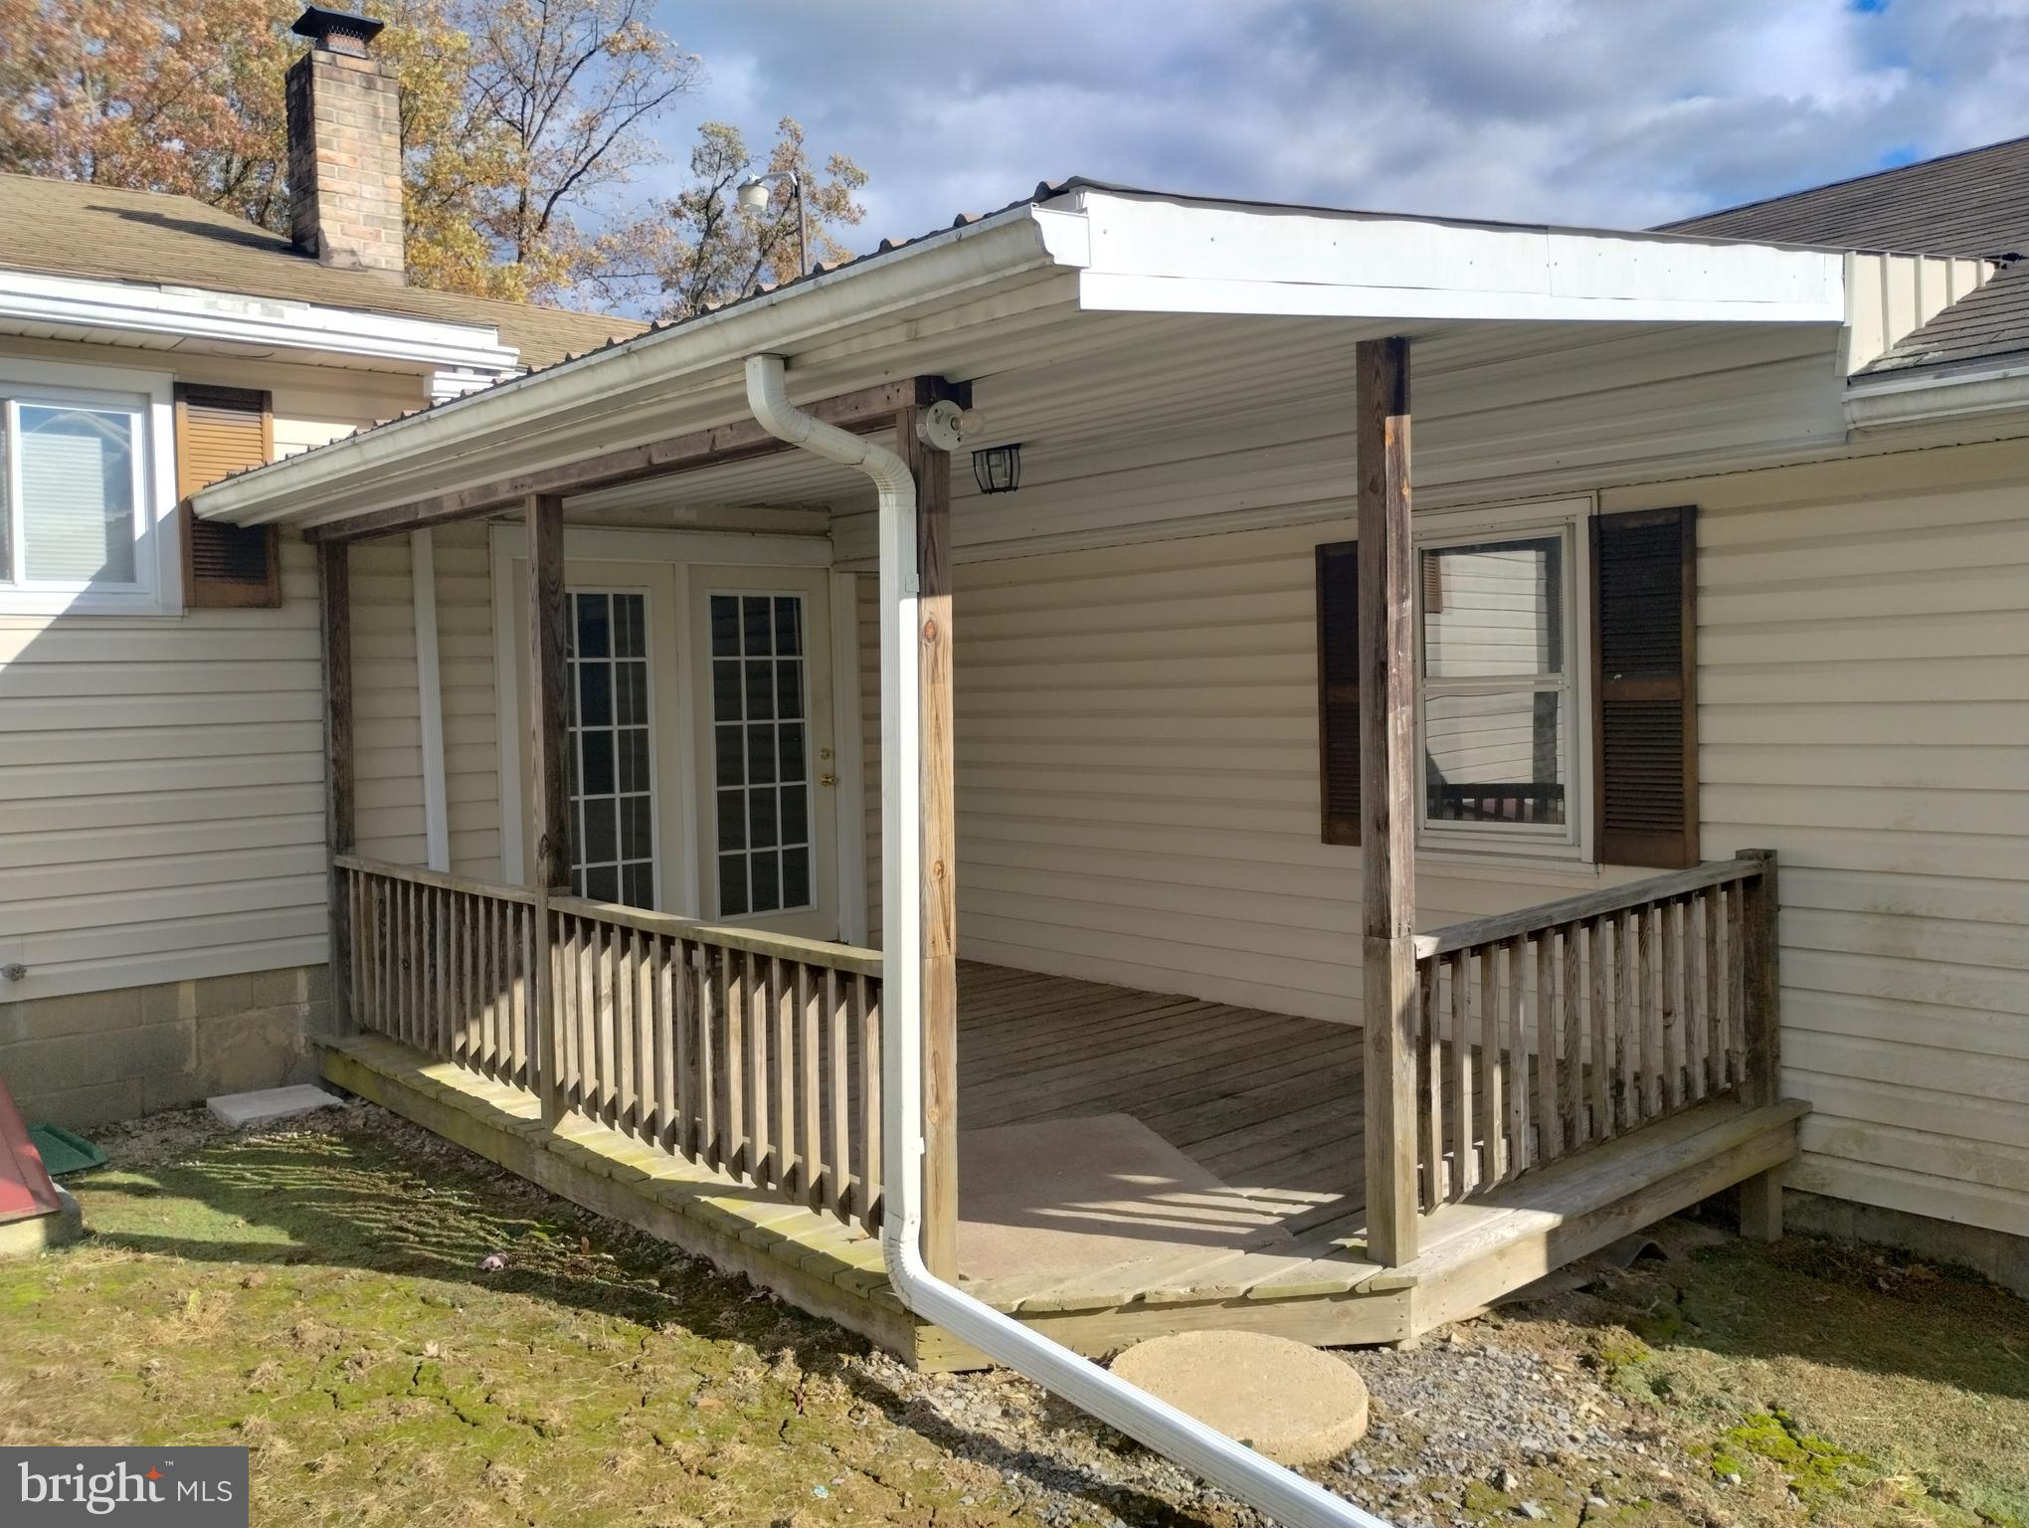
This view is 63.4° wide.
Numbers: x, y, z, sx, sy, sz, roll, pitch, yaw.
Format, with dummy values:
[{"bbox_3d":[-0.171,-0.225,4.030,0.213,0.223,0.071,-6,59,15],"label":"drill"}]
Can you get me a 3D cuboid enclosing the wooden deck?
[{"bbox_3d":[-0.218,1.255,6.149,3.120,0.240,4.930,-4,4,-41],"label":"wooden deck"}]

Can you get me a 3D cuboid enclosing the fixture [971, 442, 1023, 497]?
[{"bbox_3d":[-0.068,-1.096,6.109,0.175,0.180,0.175,-4,4,-41],"label":"fixture"}]

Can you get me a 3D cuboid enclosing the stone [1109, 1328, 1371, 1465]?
[{"bbox_3d":[0.471,1.377,3.564,0.570,0.065,0.570,-1,3,0],"label":"stone"}]

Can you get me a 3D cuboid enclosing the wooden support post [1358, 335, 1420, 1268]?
[{"bbox_3d":[0.909,0.106,3.969,0.092,2.220,0.092,-4,4,-41],"label":"wooden support post"}]

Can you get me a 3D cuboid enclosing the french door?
[{"bbox_3d":[-1.615,0.009,8.266,1.810,2.050,0.080,-4,4,-41],"label":"french door"}]

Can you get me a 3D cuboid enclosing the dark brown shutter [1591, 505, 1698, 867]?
[{"bbox_3d":[2.150,-0.256,5.635,0.040,1.210,0.375,-4,4,-41],"label":"dark brown shutter"}]

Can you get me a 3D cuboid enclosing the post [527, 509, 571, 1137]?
[{"bbox_3d":[-1.537,0.160,5.447,0.090,2.090,0.090,-4,4,-41],"label":"post"}]

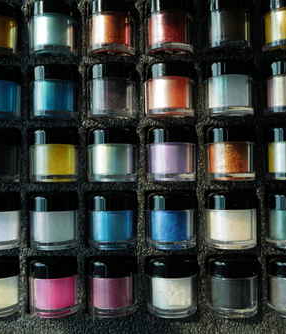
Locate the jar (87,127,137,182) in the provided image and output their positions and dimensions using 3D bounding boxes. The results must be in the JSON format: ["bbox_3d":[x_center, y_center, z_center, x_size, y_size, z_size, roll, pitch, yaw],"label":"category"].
[{"bbox_3d":[-0.021,-0.008,0.275,0.034,0.034,0.037,-1,88,2],"label":"jar"}]

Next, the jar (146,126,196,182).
[{"bbox_3d":[0.020,-0.008,0.274,0.034,0.034,0.036,0,87,2],"label":"jar"}]

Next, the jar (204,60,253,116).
[{"bbox_3d":[0.059,-0.051,0.267,0.034,0.034,0.037,0,87,2],"label":"jar"}]

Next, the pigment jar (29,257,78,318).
[{"bbox_3d":[-0.061,0.081,0.273,0.034,0.034,0.037,-1,88,2],"label":"pigment jar"}]

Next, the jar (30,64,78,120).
[{"bbox_3d":[-0.063,-0.051,0.279,0.034,0.034,0.036,0,87,2],"label":"jar"}]

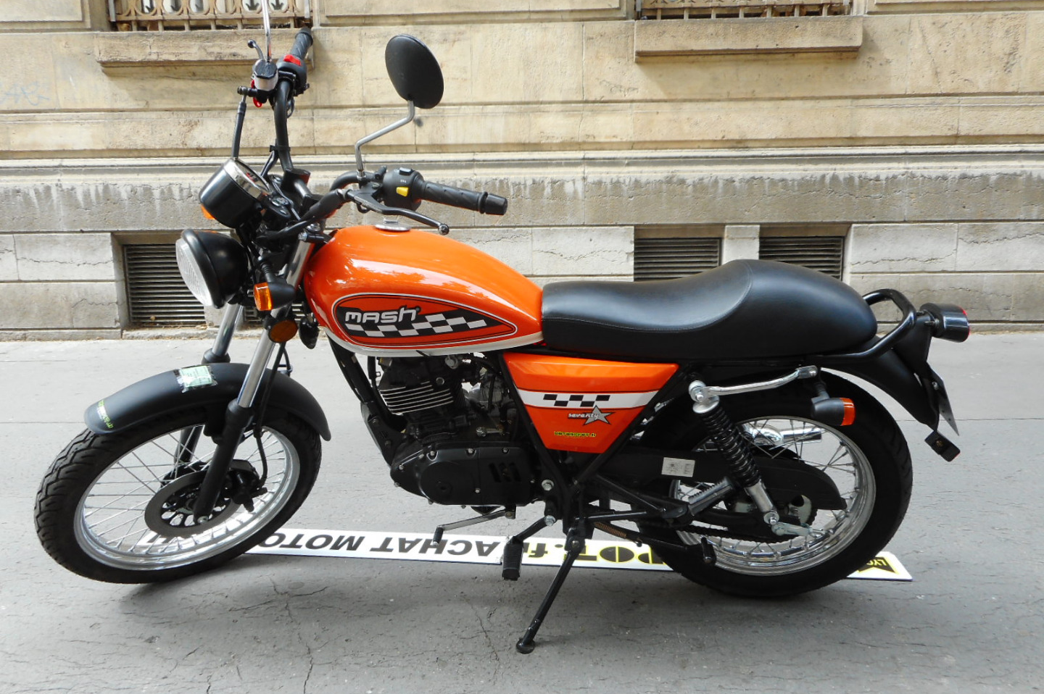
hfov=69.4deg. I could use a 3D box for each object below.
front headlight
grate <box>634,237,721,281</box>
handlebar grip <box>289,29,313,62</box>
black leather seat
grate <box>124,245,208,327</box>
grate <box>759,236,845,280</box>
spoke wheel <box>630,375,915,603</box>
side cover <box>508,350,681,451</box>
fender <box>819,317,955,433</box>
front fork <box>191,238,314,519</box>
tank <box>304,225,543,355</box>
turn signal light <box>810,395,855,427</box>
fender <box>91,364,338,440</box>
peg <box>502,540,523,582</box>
[{"bbox_3d":[-0.571,-0.150,1.399,0.120,0.155,0.155,-22,51,-22],"label":"front headlight"},{"bbox_3d":[1.015,-0.442,4.950,0.570,0.550,0.040,0,10,3],"label":"grate"},{"bbox_3d":[-0.473,-0.643,1.615,0.038,0.038,0.138,-1,49,0],"label":"handlebar grip"},{"bbox_3d":[0.367,-0.094,1.463,0.650,0.165,0.250,0,27,5],"label":"black leather seat"},{"bbox_3d":[-2.587,-0.461,5.569,0.660,0.620,0.050,0,10,2],"label":"grate"},{"bbox_3d":[1.988,-0.496,5.428,0.660,0.620,0.050,0,10,2],"label":"grate"},{"bbox_3d":[0.541,0.317,1.661,0.594,0.594,0.098,0,27,5],"label":"spoke wheel"},{"bbox_3d":[0.134,0.108,1.472,0.330,0.225,0.055,0,27,6],"label":"side cover"},{"bbox_3d":[0.708,0.053,1.510,0.310,0.245,0.150,0,27,5],"label":"fender"},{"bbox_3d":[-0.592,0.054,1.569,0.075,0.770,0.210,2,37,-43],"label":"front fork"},{"bbox_3d":[-0.179,-0.130,1.492,0.455,0.230,0.280,0,27,5],"label":"tank"},{"bbox_3d":[0.540,0.109,1.322,0.074,0.054,0.054,0,27,5],"label":"turn signal light"},{"bbox_3d":[-0.617,0.126,1.653,0.554,0.160,0.112,13,29,-48],"label":"fender"},{"bbox_3d":[-0.016,0.421,1.498,0.037,0.036,0.092,0,27,6],"label":"peg"}]

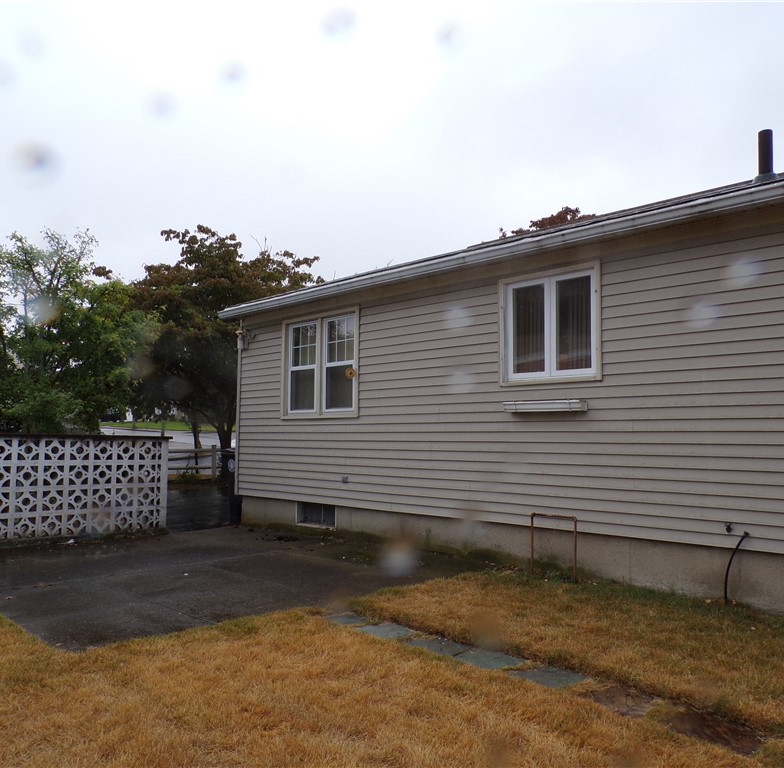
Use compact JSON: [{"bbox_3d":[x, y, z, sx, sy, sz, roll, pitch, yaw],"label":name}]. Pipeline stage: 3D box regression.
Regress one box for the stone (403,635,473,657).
[{"bbox_3d":[0.298,1.666,4.477,0.415,0.050,0.299,-4,-6,45],"label":"stone"}]

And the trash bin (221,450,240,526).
[{"bbox_3d":[-2.279,1.571,11.125,0.680,1.080,0.620,-4,-6,45],"label":"trash bin"}]

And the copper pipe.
[{"bbox_3d":[1.459,1.471,6.406,0.475,0.550,0.035,-4,-6,45],"label":"copper pipe"}]

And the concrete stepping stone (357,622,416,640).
[{"bbox_3d":[-0.036,1.689,4.807,0.374,0.050,0.299,-4,-6,45],"label":"concrete stepping stone"}]

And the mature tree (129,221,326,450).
[{"bbox_3d":[-5.048,-0.953,22.315,6.100,7.850,6.000,-4,-6,45],"label":"mature tree"}]

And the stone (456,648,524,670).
[{"bbox_3d":[0.578,1.648,4.201,0.354,0.050,0.299,-4,-6,45],"label":"stone"}]

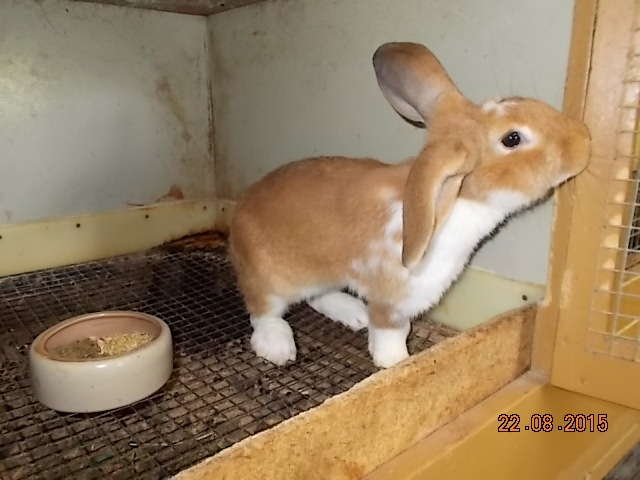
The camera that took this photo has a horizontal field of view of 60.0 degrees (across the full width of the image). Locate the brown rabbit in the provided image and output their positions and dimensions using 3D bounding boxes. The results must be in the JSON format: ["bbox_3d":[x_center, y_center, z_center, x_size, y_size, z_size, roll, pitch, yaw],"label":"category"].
[{"bbox_3d":[0.064,-0.030,0.528,0.338,0.307,0.132,6,16,21],"label":"brown rabbit"}]

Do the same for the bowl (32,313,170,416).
[{"bbox_3d":[-0.197,0.108,0.508,0.120,0.048,0.120,0,15,0],"label":"bowl"}]

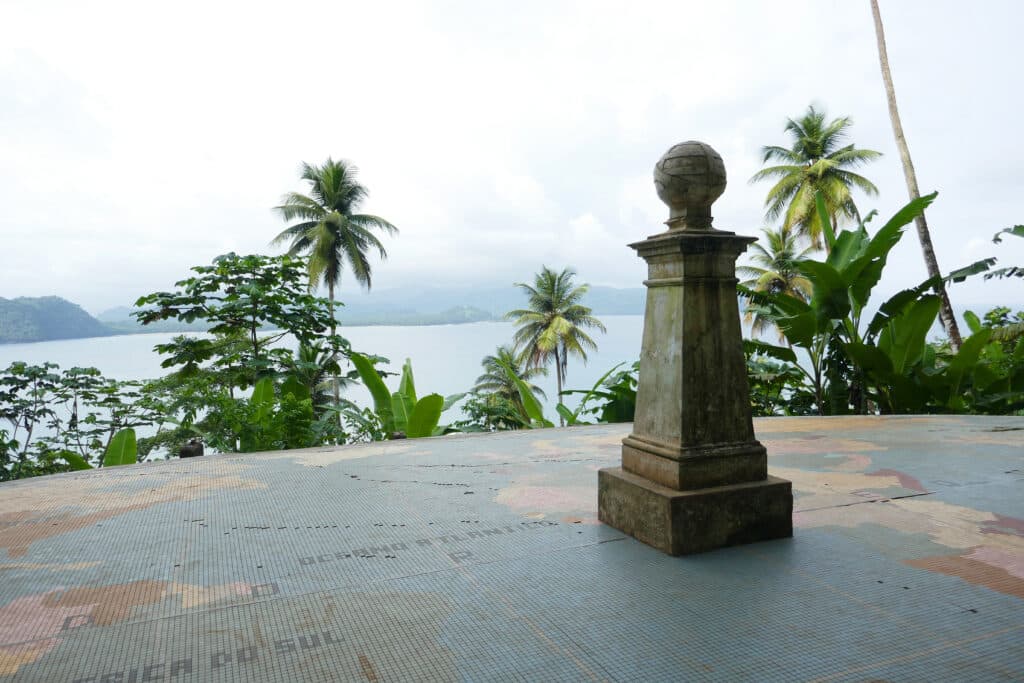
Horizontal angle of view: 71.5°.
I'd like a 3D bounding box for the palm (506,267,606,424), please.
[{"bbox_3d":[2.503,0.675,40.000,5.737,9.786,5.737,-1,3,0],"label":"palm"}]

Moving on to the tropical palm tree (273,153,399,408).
[{"bbox_3d":[-8.486,-2.127,34.000,5.928,13.242,5.928,-1,3,0],"label":"tropical palm tree"}]

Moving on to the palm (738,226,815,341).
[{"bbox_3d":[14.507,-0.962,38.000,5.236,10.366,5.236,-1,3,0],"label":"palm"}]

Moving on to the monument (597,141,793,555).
[{"bbox_3d":[1.230,-0.035,4.890,0.929,2.660,0.927,-2,3,-21],"label":"monument"}]

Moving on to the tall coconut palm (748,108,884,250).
[{"bbox_3d":[14.557,-3.848,34.000,6.215,14.772,6.215,-1,3,0],"label":"tall coconut palm"}]

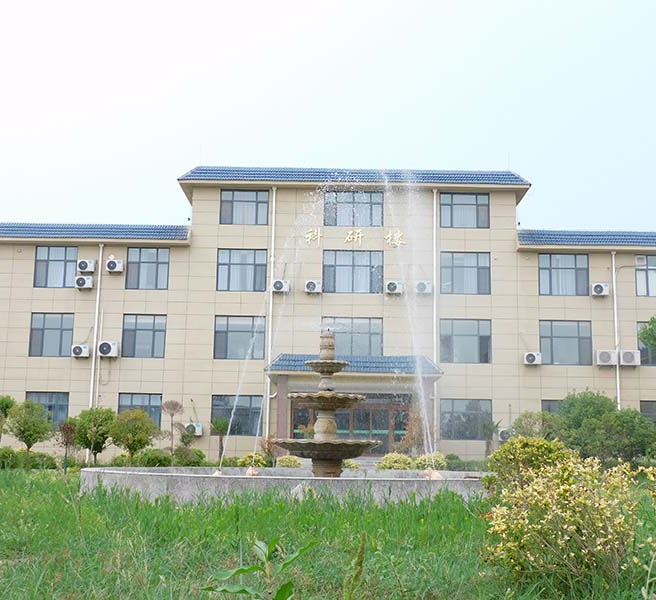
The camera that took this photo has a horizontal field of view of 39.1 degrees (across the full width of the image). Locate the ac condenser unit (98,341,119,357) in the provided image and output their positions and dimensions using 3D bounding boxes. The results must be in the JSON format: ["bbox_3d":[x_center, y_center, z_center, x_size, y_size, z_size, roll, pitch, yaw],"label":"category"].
[{"bbox_3d":[-10.436,2.347,44.036,0.928,0.701,0.340,1,-10,1],"label":"ac condenser unit"}]

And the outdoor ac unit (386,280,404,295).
[{"bbox_3d":[3.204,-0.610,44.385,0.780,0.540,0.300,1,-9,1],"label":"outdoor ac unit"}]

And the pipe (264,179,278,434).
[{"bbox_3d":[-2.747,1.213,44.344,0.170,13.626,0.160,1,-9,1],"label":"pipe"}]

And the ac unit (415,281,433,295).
[{"bbox_3d":[4.738,-0.614,45.384,0.800,0.560,0.300,1,-9,1],"label":"ac unit"}]

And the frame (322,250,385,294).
[{"bbox_3d":[1.213,-1.385,44.817,2.887,2.048,0.110,1,-9,1],"label":"frame"}]

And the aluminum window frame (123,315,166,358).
[{"bbox_3d":[-9.037,1.775,45.478,2.106,2.129,0.120,1,-9,1],"label":"aluminum window frame"}]

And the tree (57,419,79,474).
[{"bbox_3d":[-9.664,5.424,34.234,0.764,2.019,0.750,1,-10,1],"label":"tree"}]

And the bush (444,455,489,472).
[{"bbox_3d":[6.132,7.334,40.755,2.071,0.944,1.000,1,-10,1],"label":"bush"}]

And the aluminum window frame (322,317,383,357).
[{"bbox_3d":[1.209,1.957,45.843,3.018,2.188,0.100,1,-10,1],"label":"aluminum window frame"}]

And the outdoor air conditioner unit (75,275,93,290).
[{"bbox_3d":[-12.040,-0.864,45.615,0.800,0.560,0.300,1,-9,1],"label":"outdoor air conditioner unit"}]

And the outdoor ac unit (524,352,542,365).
[{"bbox_3d":[9.793,2.806,44.107,0.790,0.560,0.300,1,-10,1],"label":"outdoor ac unit"}]

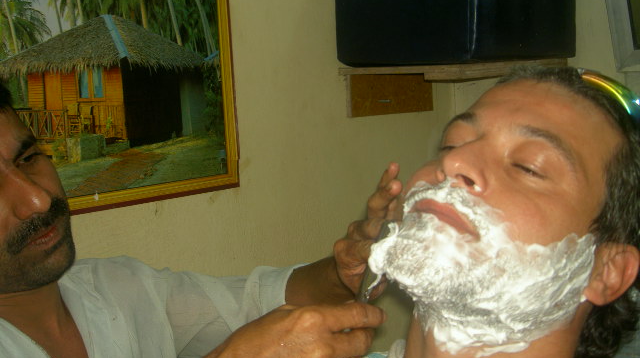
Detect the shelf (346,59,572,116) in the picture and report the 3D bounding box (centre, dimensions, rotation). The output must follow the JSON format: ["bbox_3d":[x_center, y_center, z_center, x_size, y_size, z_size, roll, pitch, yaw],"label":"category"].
[{"bbox_3d":[0.290,-0.211,1.680,0.540,0.105,0.200,-5,6,-19],"label":"shelf"}]

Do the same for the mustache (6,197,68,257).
[{"bbox_3d":[-0.249,0.043,0.635,0.070,0.028,0.025,-33,29,-24],"label":"mustache"}]

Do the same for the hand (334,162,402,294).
[{"bbox_3d":[0.051,0.049,0.730,0.065,0.140,0.085,21,-5,-12],"label":"hand"}]

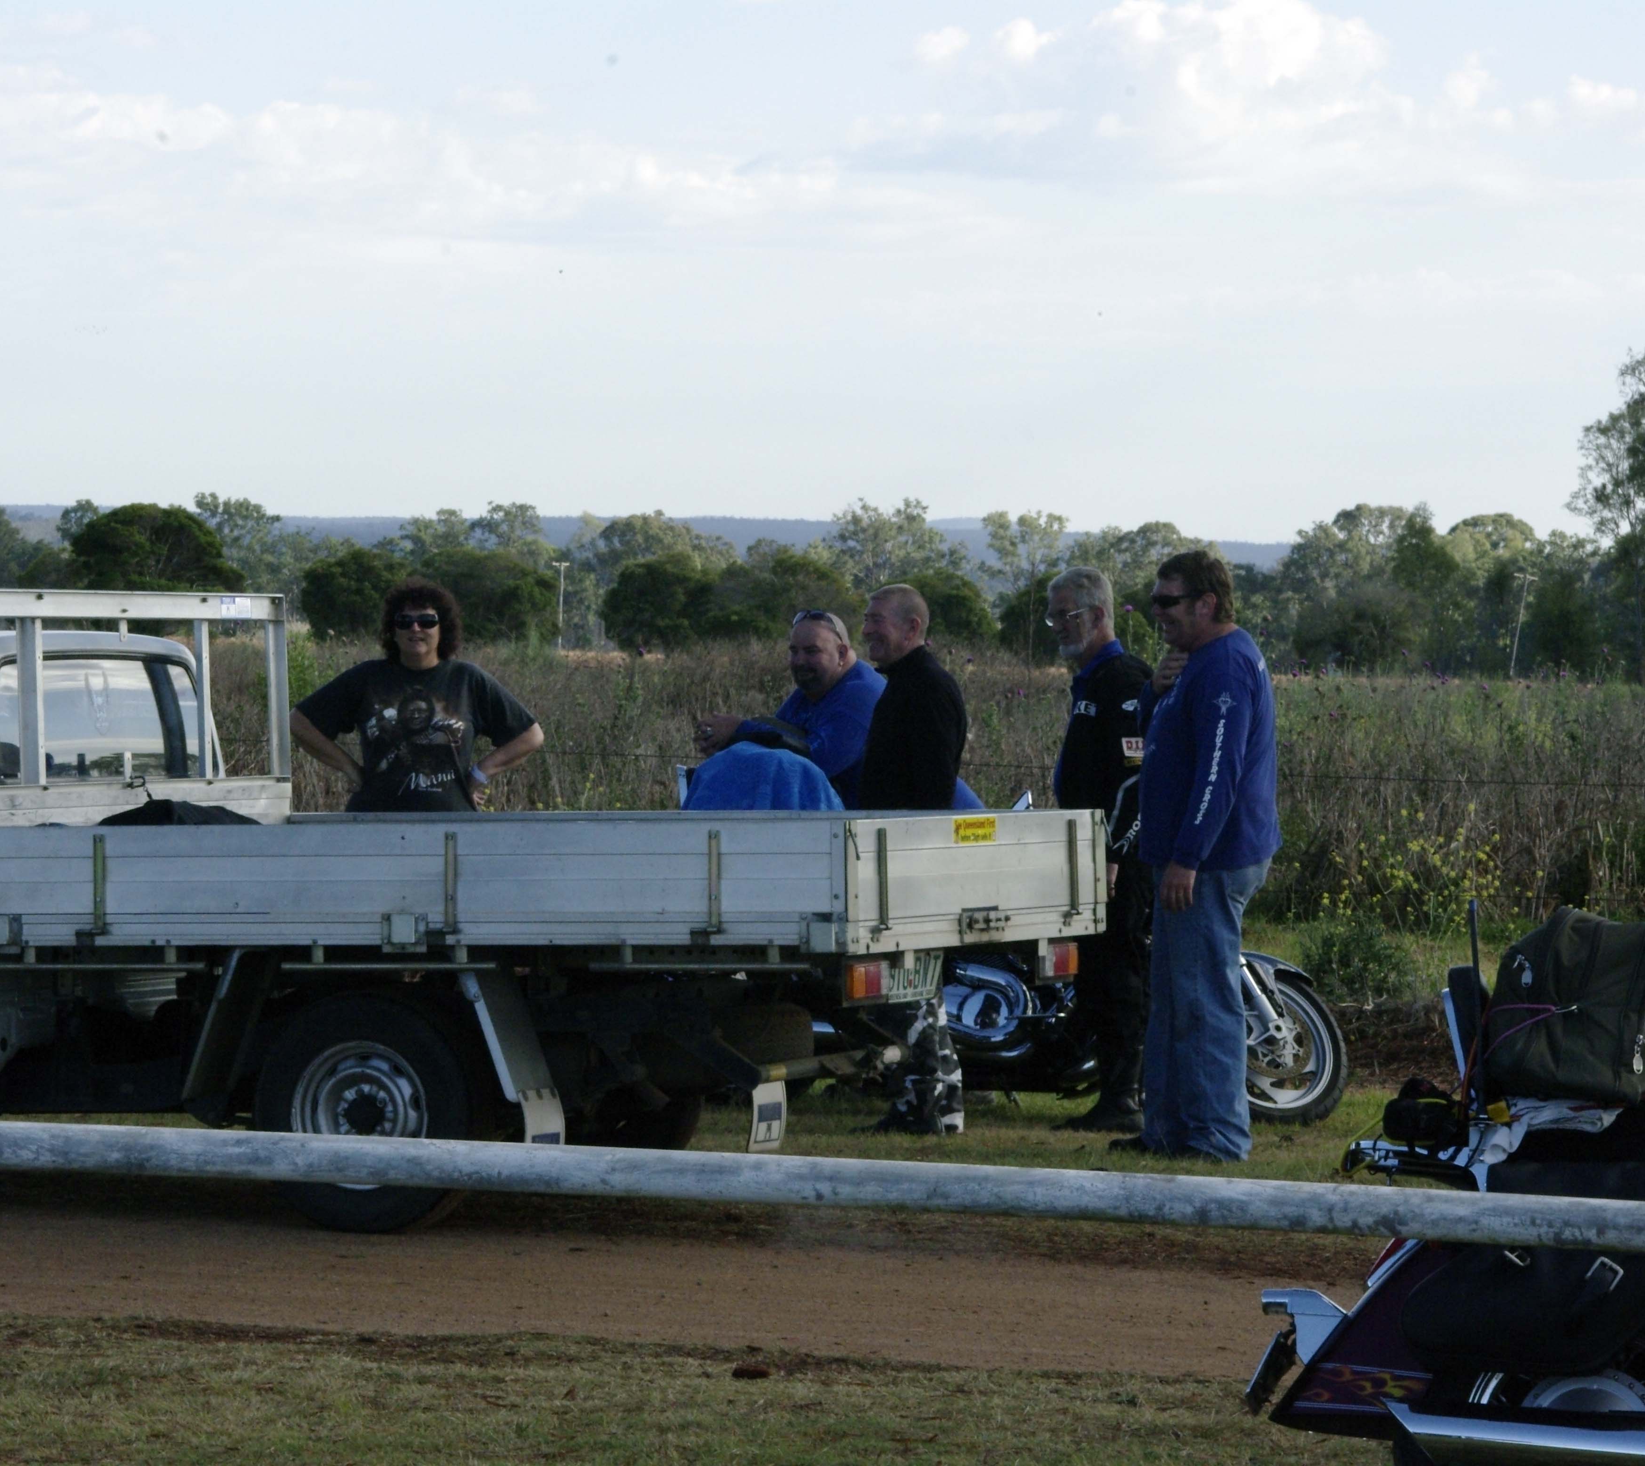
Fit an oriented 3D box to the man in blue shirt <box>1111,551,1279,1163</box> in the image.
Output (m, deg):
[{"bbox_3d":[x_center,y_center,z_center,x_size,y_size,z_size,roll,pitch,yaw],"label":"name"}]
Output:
[{"bbox_3d":[1.095,0.355,22.800,0.410,1.780,0.550,-1,0,-8],"label":"man in blue shirt"}]

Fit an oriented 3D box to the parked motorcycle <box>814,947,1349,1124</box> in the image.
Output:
[{"bbox_3d":[0.460,0.640,24.300,2.340,1.120,0.860,-1,0,12],"label":"parked motorcycle"}]

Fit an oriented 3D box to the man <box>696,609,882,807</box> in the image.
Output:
[{"bbox_3d":[0.060,0.400,24.400,0.780,1.570,0.640,-1,0,-18],"label":"man"}]

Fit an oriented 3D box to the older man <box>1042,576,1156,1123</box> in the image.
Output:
[{"bbox_3d":[0.885,0.360,23.800,0.360,1.720,0.530,-1,0,-13],"label":"older man"}]

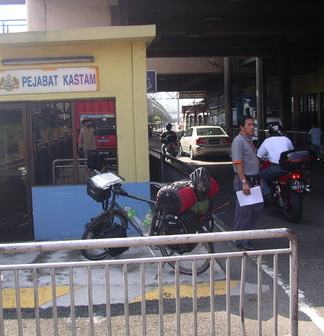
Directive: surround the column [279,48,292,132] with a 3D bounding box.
[{"bbox_3d":[4.771,-2.771,18.500,0.450,5.000,0.450,-2,6,-9],"label":"column"}]

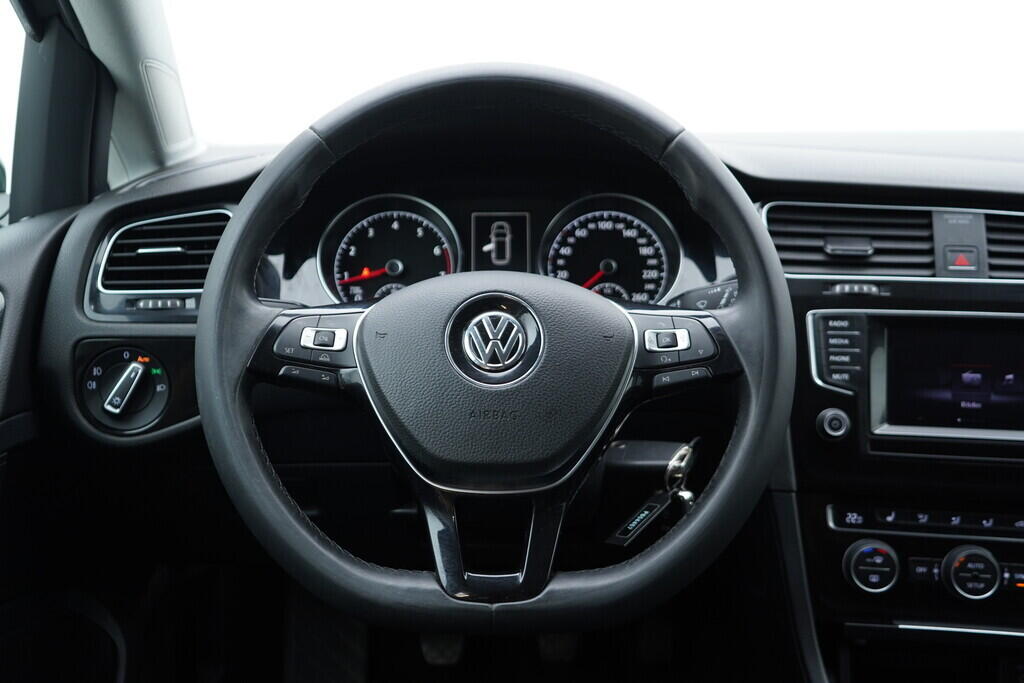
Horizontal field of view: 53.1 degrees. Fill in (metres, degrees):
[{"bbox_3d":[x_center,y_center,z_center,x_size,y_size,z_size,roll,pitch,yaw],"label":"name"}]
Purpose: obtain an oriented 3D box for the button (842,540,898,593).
[{"bbox_3d":[0.276,0.173,0.785,0.041,0.041,0.018,2,0,7],"label":"button"}]

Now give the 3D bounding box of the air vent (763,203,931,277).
[{"bbox_3d":[0.270,-0.081,0.820,0.135,0.056,0.030,2,-5,7],"label":"air vent"}]

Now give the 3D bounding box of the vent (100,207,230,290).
[{"bbox_3d":[-0.274,-0.072,0.815,0.107,0.064,0.030,-1,-4,-6],"label":"vent"}]

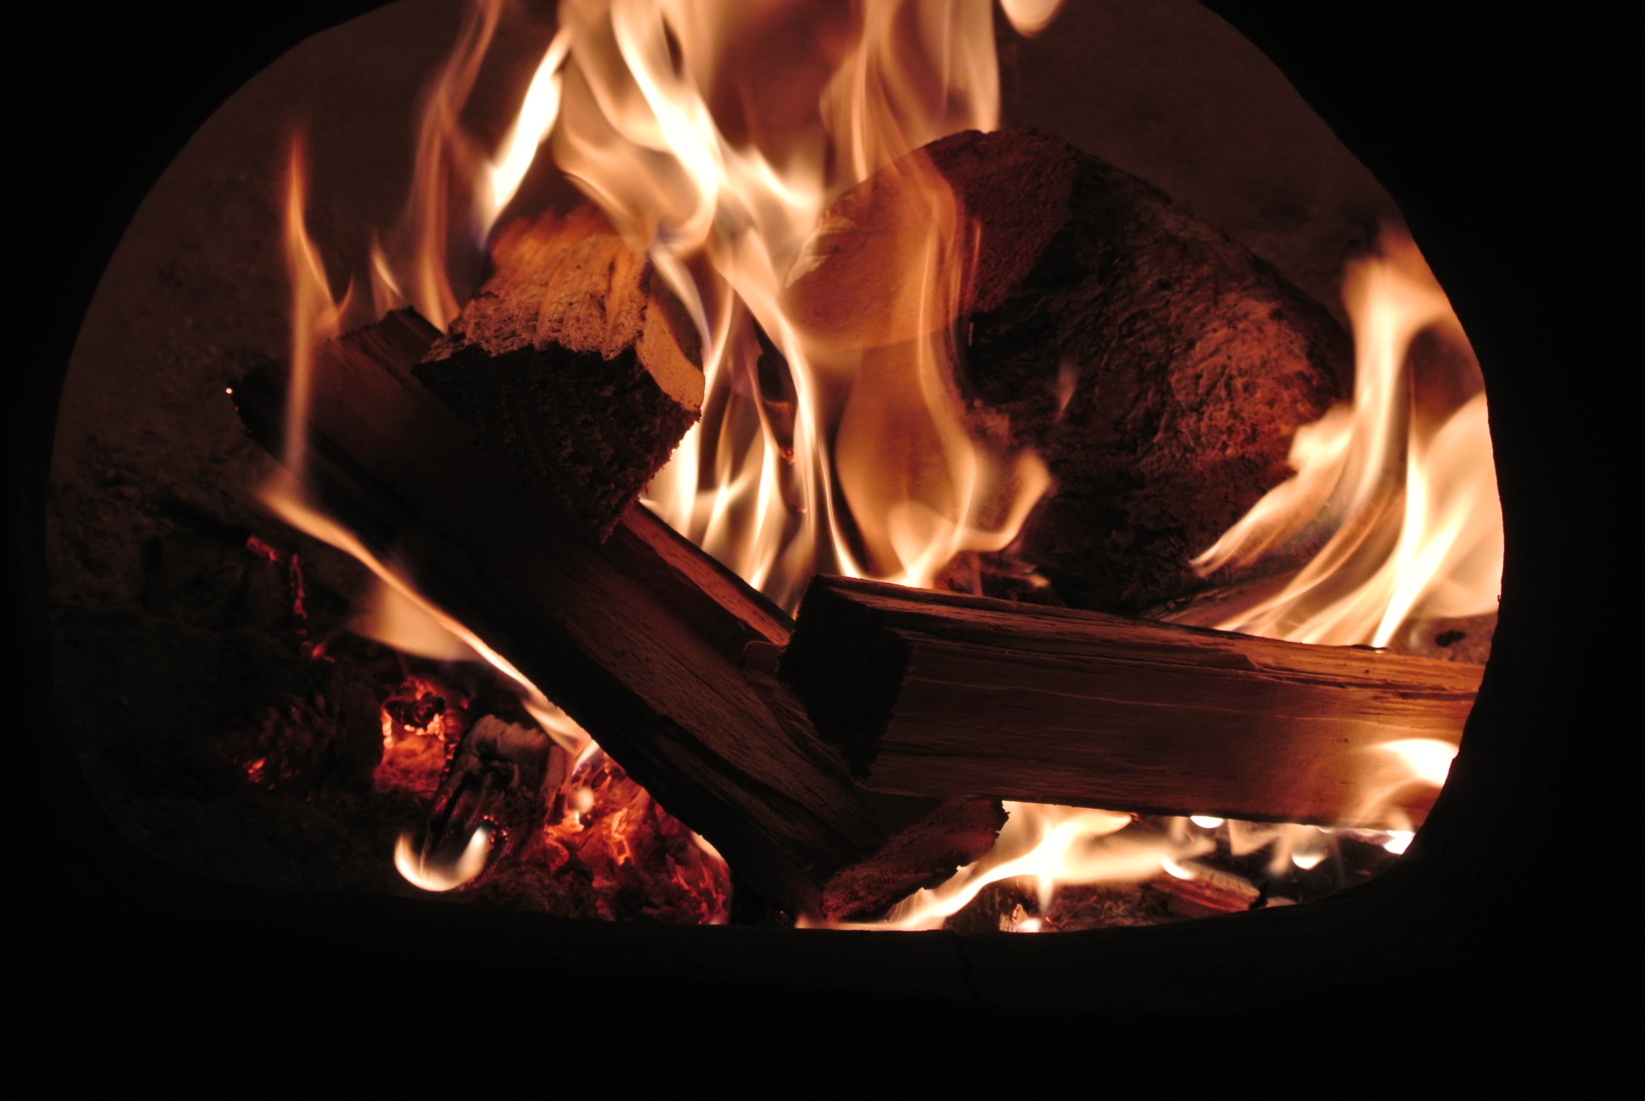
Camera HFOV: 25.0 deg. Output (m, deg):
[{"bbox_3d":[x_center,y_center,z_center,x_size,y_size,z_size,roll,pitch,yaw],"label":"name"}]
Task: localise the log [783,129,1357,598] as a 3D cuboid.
[{"bbox_3d":[0.090,-0.069,1.372,0.119,0.151,0.095,-7,47,56],"label":"log"}]

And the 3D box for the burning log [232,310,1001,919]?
[{"bbox_3d":[-0.073,0.013,1.202,0.065,0.041,0.298,-34,50,-23],"label":"burning log"}]

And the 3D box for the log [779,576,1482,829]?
[{"bbox_3d":[0.128,0.056,1.256,0.315,0.051,0.054,7,19,-39],"label":"log"}]

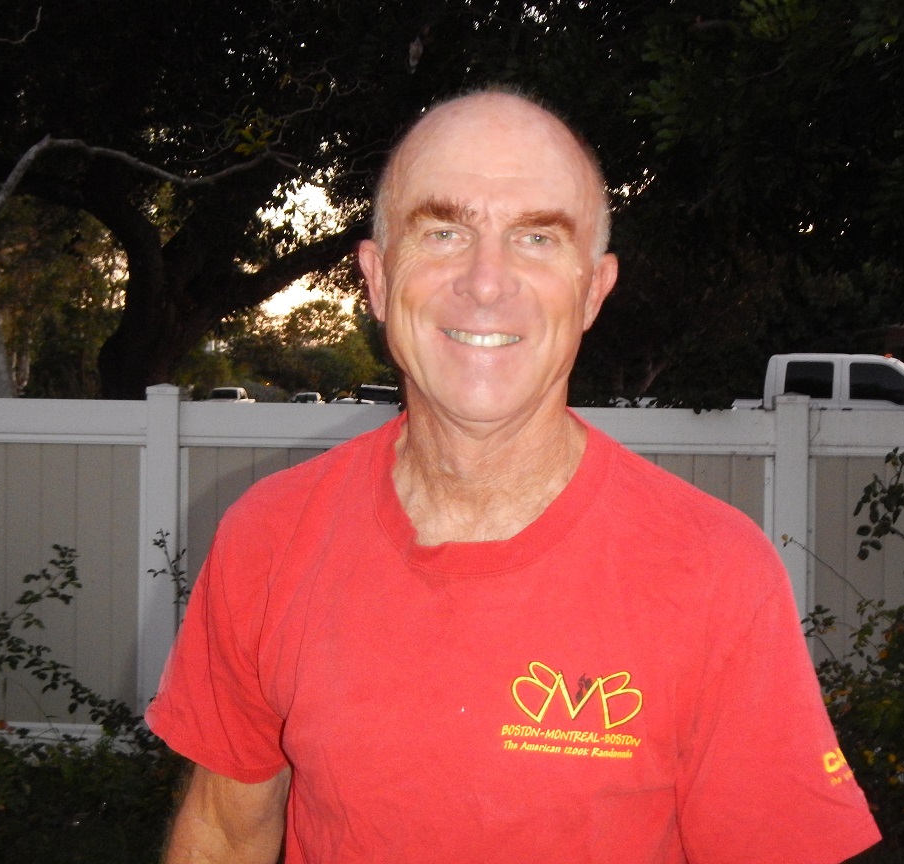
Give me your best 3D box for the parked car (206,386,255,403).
[{"bbox_3d":[-10.562,-1.219,86.500,1.850,1.760,5.300,1,1,3],"label":"parked car"}]

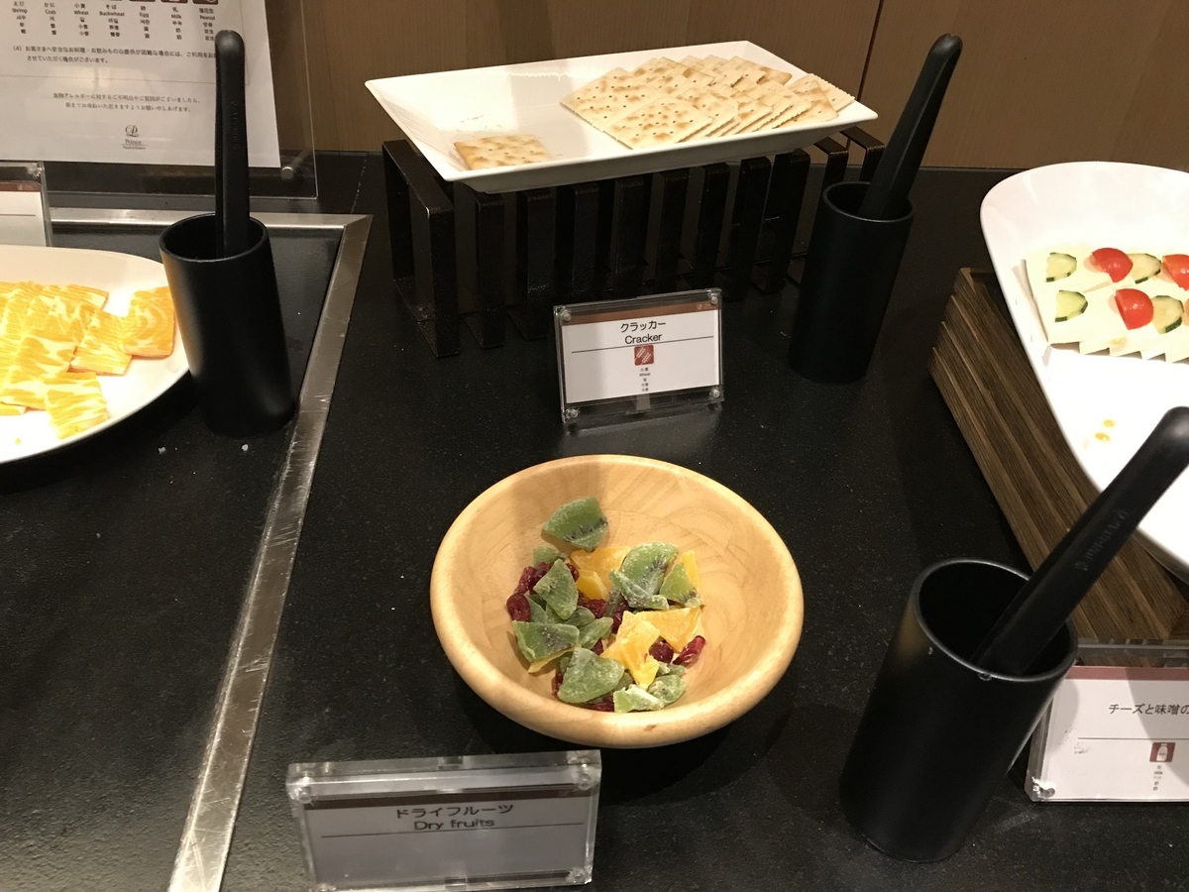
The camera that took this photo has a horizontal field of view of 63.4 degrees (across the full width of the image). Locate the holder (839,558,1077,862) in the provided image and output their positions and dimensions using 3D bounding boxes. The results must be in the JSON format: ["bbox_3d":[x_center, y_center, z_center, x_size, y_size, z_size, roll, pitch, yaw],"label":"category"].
[{"bbox_3d":[0.124,0.096,0.339,0.051,0.109,0.051,4,40,0],"label":"holder"}]

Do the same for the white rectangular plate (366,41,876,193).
[{"bbox_3d":[0.017,-0.205,0.603,0.281,0.029,0.148,-15,43,-22],"label":"white rectangular plate"}]

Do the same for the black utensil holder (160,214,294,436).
[{"bbox_3d":[-0.192,-0.062,0.511,0.051,0.109,0.051,4,40,0],"label":"black utensil holder"}]

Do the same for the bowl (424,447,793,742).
[{"bbox_3d":[0.007,0.073,0.392,0.144,0.064,0.144,3,40,-2],"label":"bowl"}]

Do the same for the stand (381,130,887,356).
[{"bbox_3d":[0.028,-0.154,0.641,0.309,0.097,0.097,-14,43,-21],"label":"stand"}]

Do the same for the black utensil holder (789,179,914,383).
[{"bbox_3d":[0.151,-0.095,0.572,0.051,0.109,0.051,4,40,0],"label":"black utensil holder"}]

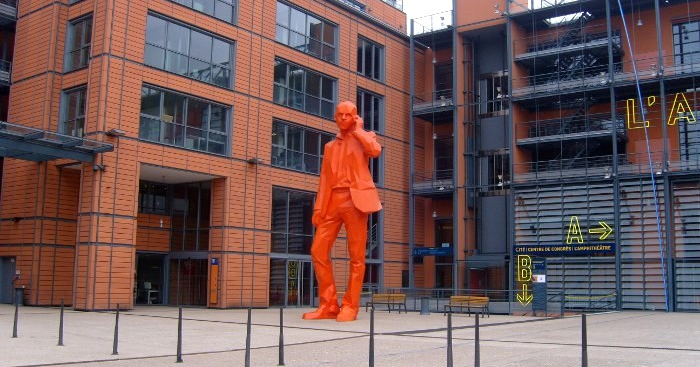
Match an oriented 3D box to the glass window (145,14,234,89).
[{"bbox_3d":[-7.740,-6.381,34.697,0.250,2.621,5.581,-5,-10,37],"label":"glass window"}]

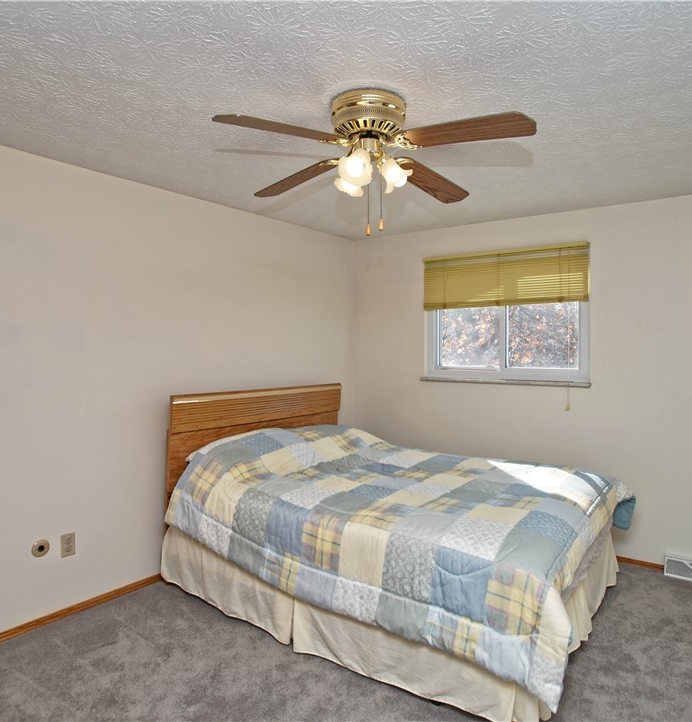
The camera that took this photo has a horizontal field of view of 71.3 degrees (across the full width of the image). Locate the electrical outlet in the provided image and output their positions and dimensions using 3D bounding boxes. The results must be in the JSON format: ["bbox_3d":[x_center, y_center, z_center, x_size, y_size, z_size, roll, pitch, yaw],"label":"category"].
[{"bbox_3d":[-1.458,0.971,2.539,0.008,0.117,0.071,2,3,37],"label":"electrical outlet"}]

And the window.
[{"bbox_3d":[1.182,-0.325,3.718,1.283,1.004,0.106,2,3,37],"label":"window"}]

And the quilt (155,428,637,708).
[{"bbox_3d":[0.320,0.806,2.889,2.220,0.531,1.737,2,3,37],"label":"quilt"}]

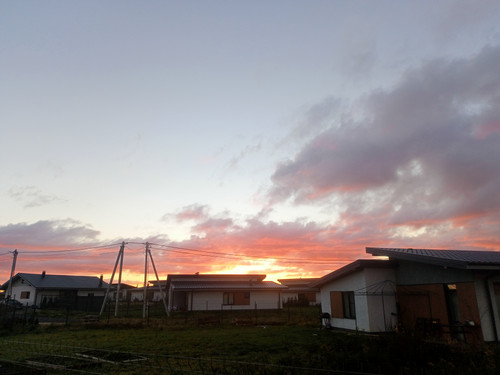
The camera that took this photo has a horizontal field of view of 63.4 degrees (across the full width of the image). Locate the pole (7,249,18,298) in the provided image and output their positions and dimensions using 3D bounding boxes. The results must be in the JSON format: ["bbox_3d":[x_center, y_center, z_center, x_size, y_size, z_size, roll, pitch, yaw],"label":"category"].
[{"bbox_3d":[-28.854,11.244,48.975,0.320,7.350,0.320,8,-17,-29],"label":"pole"}]

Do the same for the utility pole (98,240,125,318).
[{"bbox_3d":[-13.756,9.094,40.468,1.790,7.300,0.350,0,-15,0],"label":"utility pole"}]

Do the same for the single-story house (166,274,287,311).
[{"bbox_3d":[-3.812,15.305,59.011,15.700,4.900,10.300,5,-15,-17],"label":"single-story house"}]

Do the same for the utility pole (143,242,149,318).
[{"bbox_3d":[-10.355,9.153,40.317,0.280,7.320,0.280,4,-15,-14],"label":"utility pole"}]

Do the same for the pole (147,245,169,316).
[{"bbox_3d":[-9.113,9.578,40.650,0.280,7.000,0.280,-18,-7,-5],"label":"pole"}]

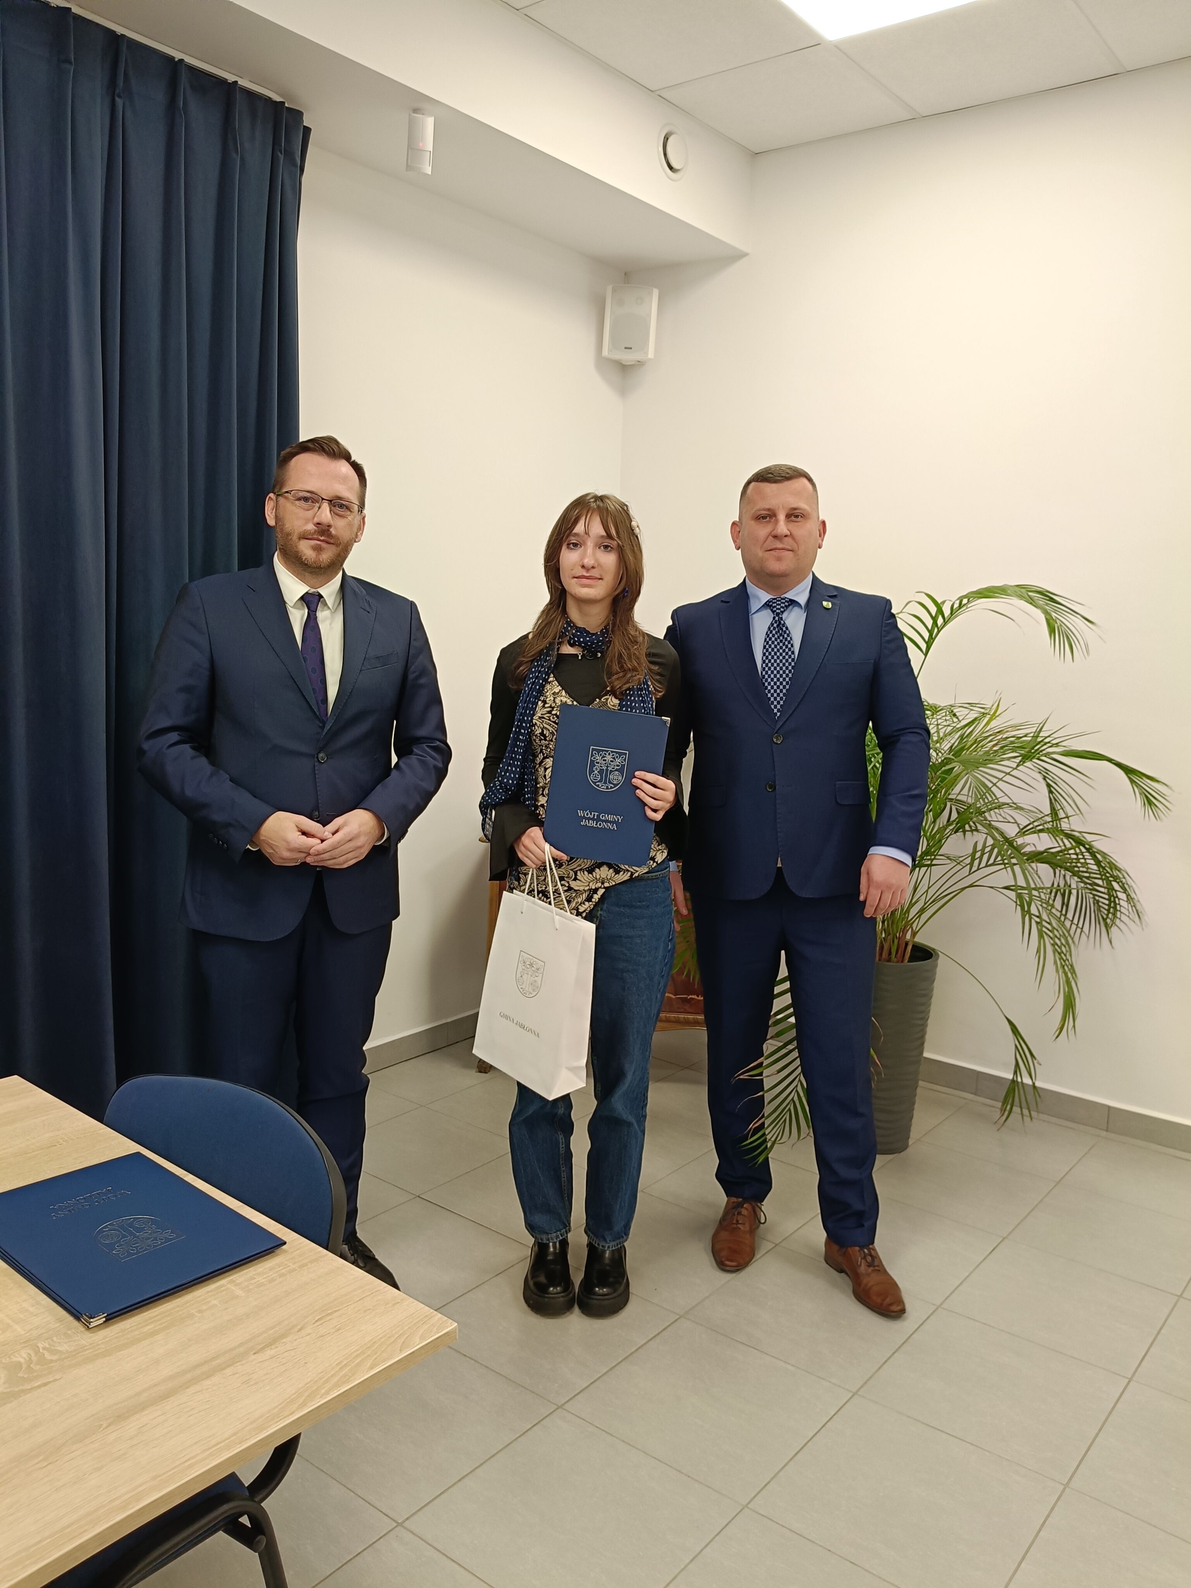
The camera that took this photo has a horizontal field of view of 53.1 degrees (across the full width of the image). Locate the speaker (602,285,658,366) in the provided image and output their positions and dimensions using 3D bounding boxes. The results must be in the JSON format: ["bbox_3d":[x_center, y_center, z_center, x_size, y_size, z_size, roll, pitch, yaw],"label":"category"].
[{"bbox_3d":[0.117,-1.675,4.224,0.180,0.235,0.165,1,28,-6],"label":"speaker"}]

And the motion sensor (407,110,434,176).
[{"bbox_3d":[-0.443,-1.644,3.017,0.063,0.133,0.047,0,36,-14],"label":"motion sensor"}]

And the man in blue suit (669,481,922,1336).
[{"bbox_3d":[0.433,0.189,2.687,0.590,1.800,0.400,4,8,12],"label":"man in blue suit"}]

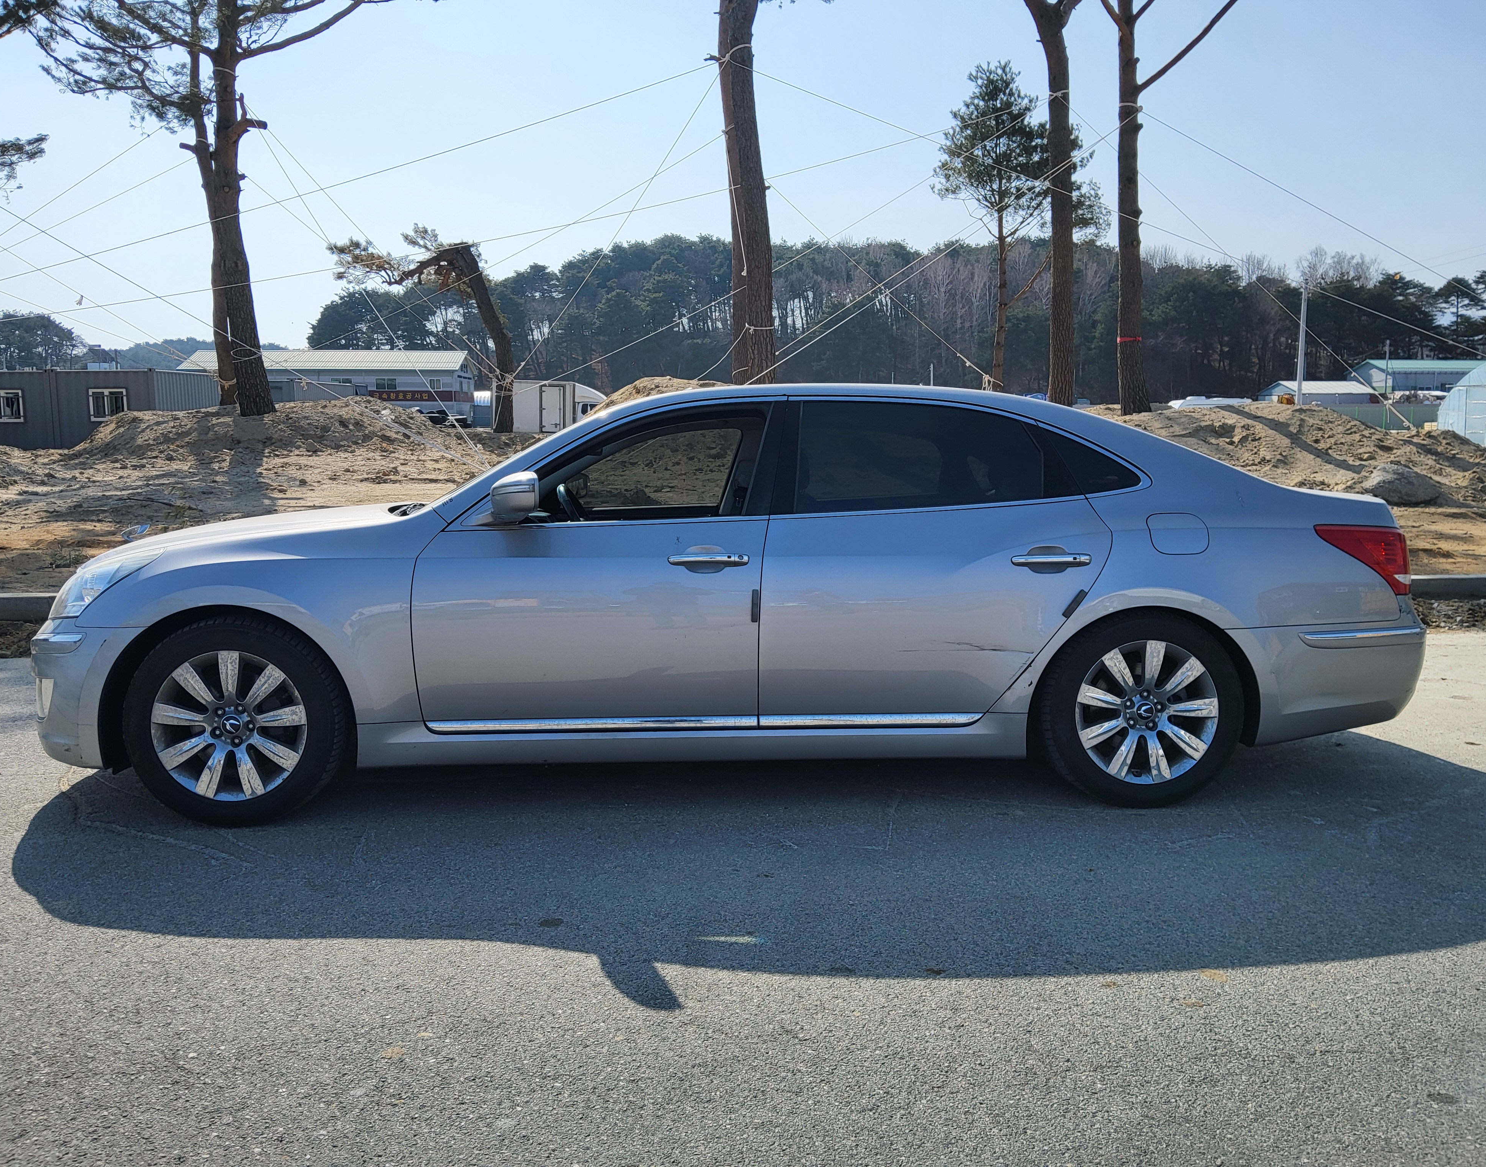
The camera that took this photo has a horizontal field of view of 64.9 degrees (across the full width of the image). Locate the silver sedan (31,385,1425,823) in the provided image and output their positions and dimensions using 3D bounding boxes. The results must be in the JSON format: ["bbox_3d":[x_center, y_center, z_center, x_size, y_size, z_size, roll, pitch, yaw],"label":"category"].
[{"bbox_3d":[-0.016,-0.053,4.722,5.160,1.495,1.910,-1,7,-3],"label":"silver sedan"}]

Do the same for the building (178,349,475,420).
[{"bbox_3d":[-35.509,-16.462,101.789,23.390,7.400,8.730,0,7,0],"label":"building"}]

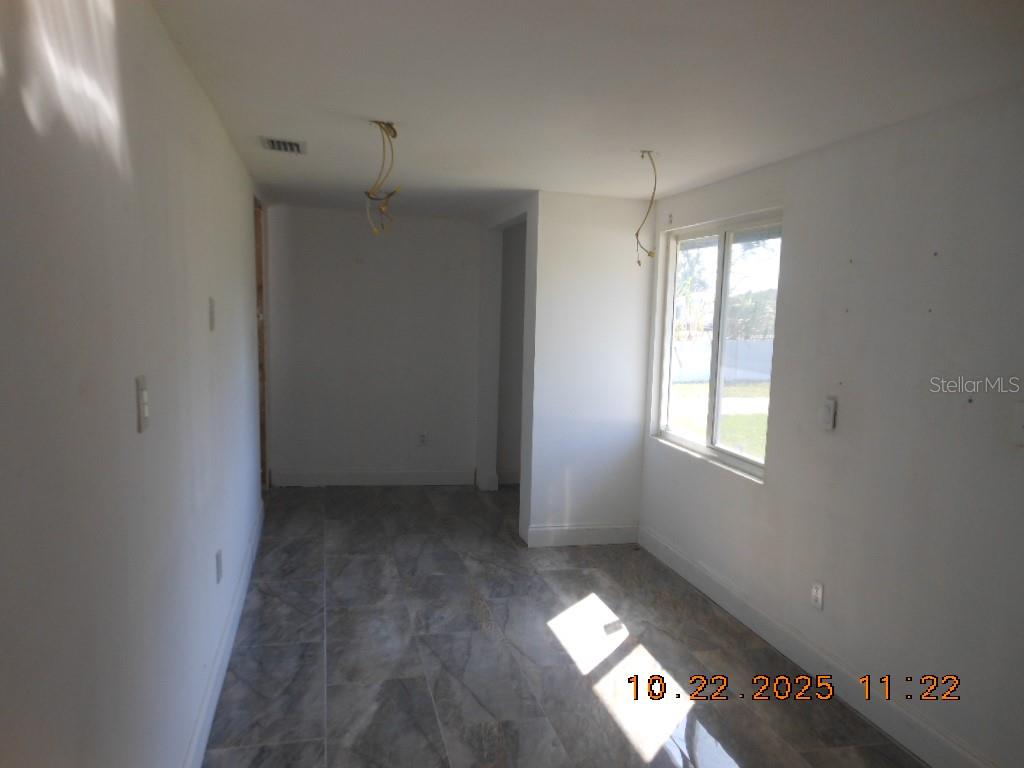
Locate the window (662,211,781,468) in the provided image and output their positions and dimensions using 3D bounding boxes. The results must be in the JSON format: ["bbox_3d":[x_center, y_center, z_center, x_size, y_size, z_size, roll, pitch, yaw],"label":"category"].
[{"bbox_3d":[1.206,-0.256,4.395,0.090,1.360,1.310,0,6,-14],"label":"window"}]

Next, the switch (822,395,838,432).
[{"bbox_3d":[1.414,0.139,3.303,0.015,0.135,0.085,0,6,-14],"label":"switch"}]

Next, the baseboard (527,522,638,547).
[{"bbox_3d":[0.515,1.067,5.173,0.831,0.142,0.018,0,6,-14],"label":"baseboard"}]

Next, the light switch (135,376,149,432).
[{"bbox_3d":[-0.808,0.044,1.619,0.012,0.122,0.075,0,6,-14],"label":"light switch"}]

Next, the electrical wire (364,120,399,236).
[{"bbox_3d":[-0.546,-0.859,3.102,0.140,0.455,0.120,0,6,-14],"label":"electrical wire"}]

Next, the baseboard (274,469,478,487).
[{"bbox_3d":[-1.231,0.850,6.668,1.820,0.148,0.018,0,6,-14],"label":"baseboard"}]

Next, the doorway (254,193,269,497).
[{"bbox_3d":[-2.027,-0.192,5.861,0.130,2.350,0.820,0,6,-14],"label":"doorway"}]

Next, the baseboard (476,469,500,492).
[{"bbox_3d":[-0.218,0.884,6.636,0.200,0.145,0.020,0,6,-14],"label":"baseboard"}]

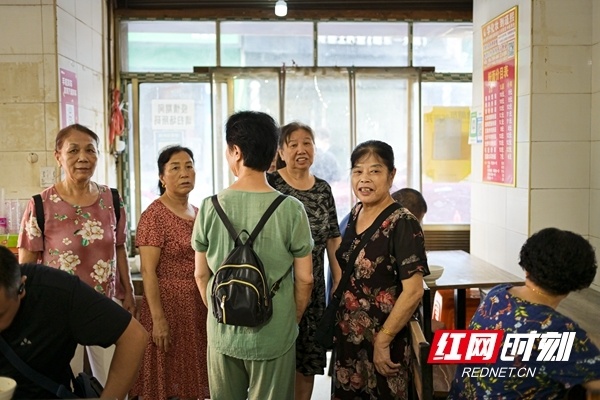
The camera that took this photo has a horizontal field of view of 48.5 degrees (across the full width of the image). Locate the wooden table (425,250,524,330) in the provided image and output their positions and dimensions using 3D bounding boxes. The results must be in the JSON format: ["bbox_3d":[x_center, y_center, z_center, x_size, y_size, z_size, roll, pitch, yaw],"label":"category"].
[{"bbox_3d":[0.920,0.785,4.189,0.600,0.750,1.250,0,3,-2],"label":"wooden table"}]

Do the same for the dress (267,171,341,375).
[{"bbox_3d":[-0.005,0.326,3.052,0.430,0.950,0.270,0,3,-1],"label":"dress"}]

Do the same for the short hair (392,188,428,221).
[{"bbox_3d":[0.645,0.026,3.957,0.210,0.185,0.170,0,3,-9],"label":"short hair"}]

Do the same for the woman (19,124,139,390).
[{"bbox_3d":[-0.885,0.469,2.679,0.470,1.545,0.300,-1,3,-22],"label":"woman"}]

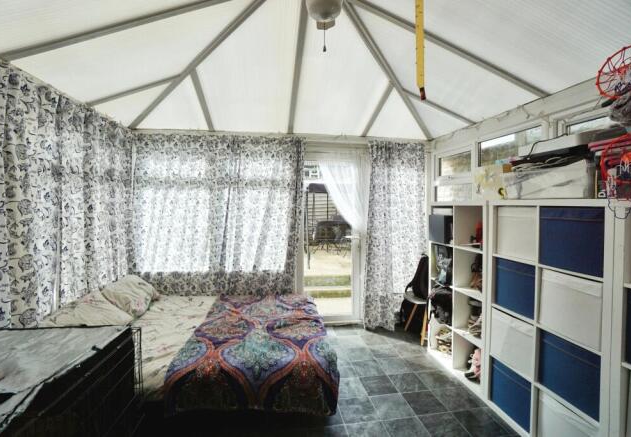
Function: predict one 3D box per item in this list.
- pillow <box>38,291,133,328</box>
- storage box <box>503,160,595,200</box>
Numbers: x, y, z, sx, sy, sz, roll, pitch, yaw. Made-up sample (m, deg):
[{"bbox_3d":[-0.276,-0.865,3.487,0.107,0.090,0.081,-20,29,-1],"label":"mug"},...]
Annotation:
[{"bbox_3d":[-1.645,0.759,2.031,0.170,0.420,0.600,-43,8,-5],"label":"pillow"},{"bbox_3d":[1.501,-0.216,1.643,0.360,0.200,0.500,-1,2,-8],"label":"storage box"}]

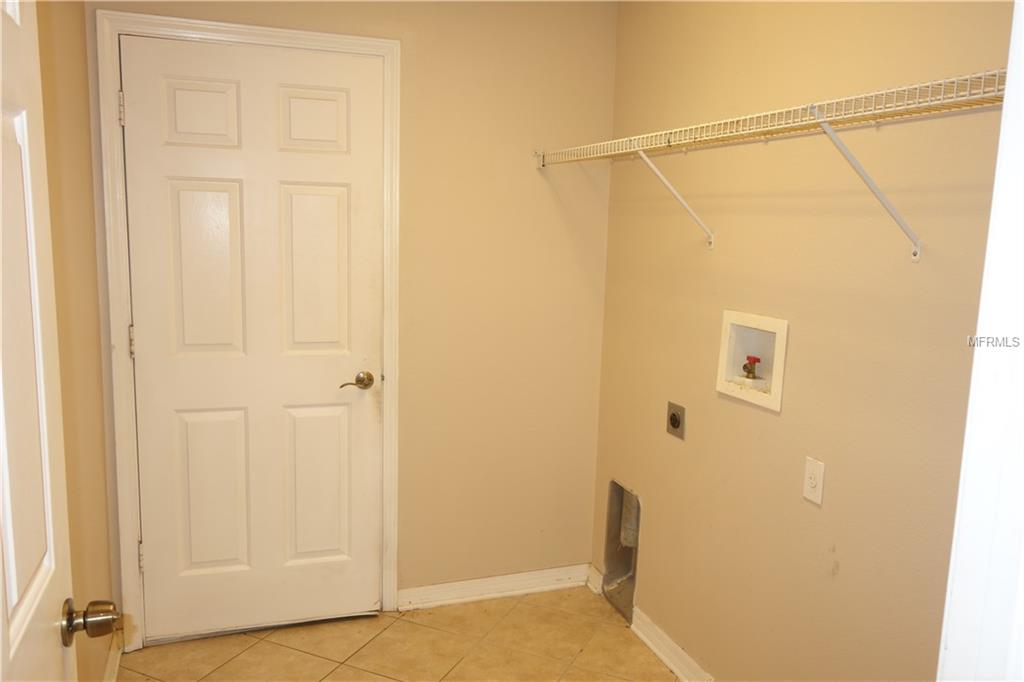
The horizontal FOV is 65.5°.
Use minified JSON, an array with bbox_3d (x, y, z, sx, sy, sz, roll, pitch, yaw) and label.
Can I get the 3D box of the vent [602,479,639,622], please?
[{"bbox_3d":[0.466,0.820,3.127,0.091,0.497,0.275,-1,9,-20],"label":"vent"}]

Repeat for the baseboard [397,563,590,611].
[{"bbox_3d":[-0.054,0.998,3.224,0.828,0.087,0.015,-1,9,-20],"label":"baseboard"}]

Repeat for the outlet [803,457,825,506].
[{"bbox_3d":[0.791,0.365,2.078,0.008,0.113,0.069,-1,9,-20],"label":"outlet"}]

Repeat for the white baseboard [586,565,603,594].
[{"bbox_3d":[0.350,0.996,3.318,0.015,0.087,0.118,-1,9,-20],"label":"white baseboard"}]

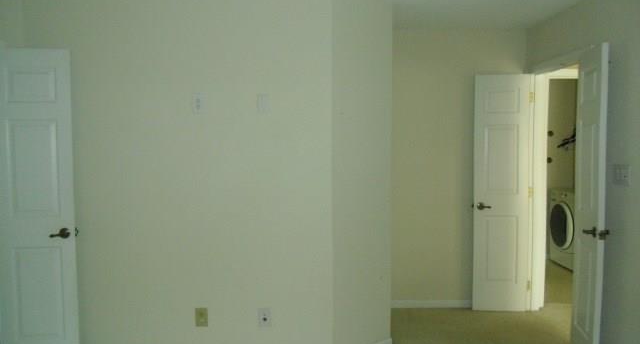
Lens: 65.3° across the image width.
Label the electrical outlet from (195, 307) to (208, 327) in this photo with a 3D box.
[{"bbox_3d":[-0.759,0.937,3.212,0.075,0.117,0.010,0,3,2],"label":"electrical outlet"}]

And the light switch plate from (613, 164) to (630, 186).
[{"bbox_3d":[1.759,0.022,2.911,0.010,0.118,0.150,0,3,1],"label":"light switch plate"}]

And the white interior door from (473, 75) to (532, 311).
[{"bbox_3d":[1.557,0.194,4.297,0.465,2.030,0.037,0,3,3],"label":"white interior door"}]

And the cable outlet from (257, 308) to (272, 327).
[{"bbox_3d":[-0.356,0.934,3.199,0.075,0.117,0.010,0,3,2],"label":"cable outlet"}]

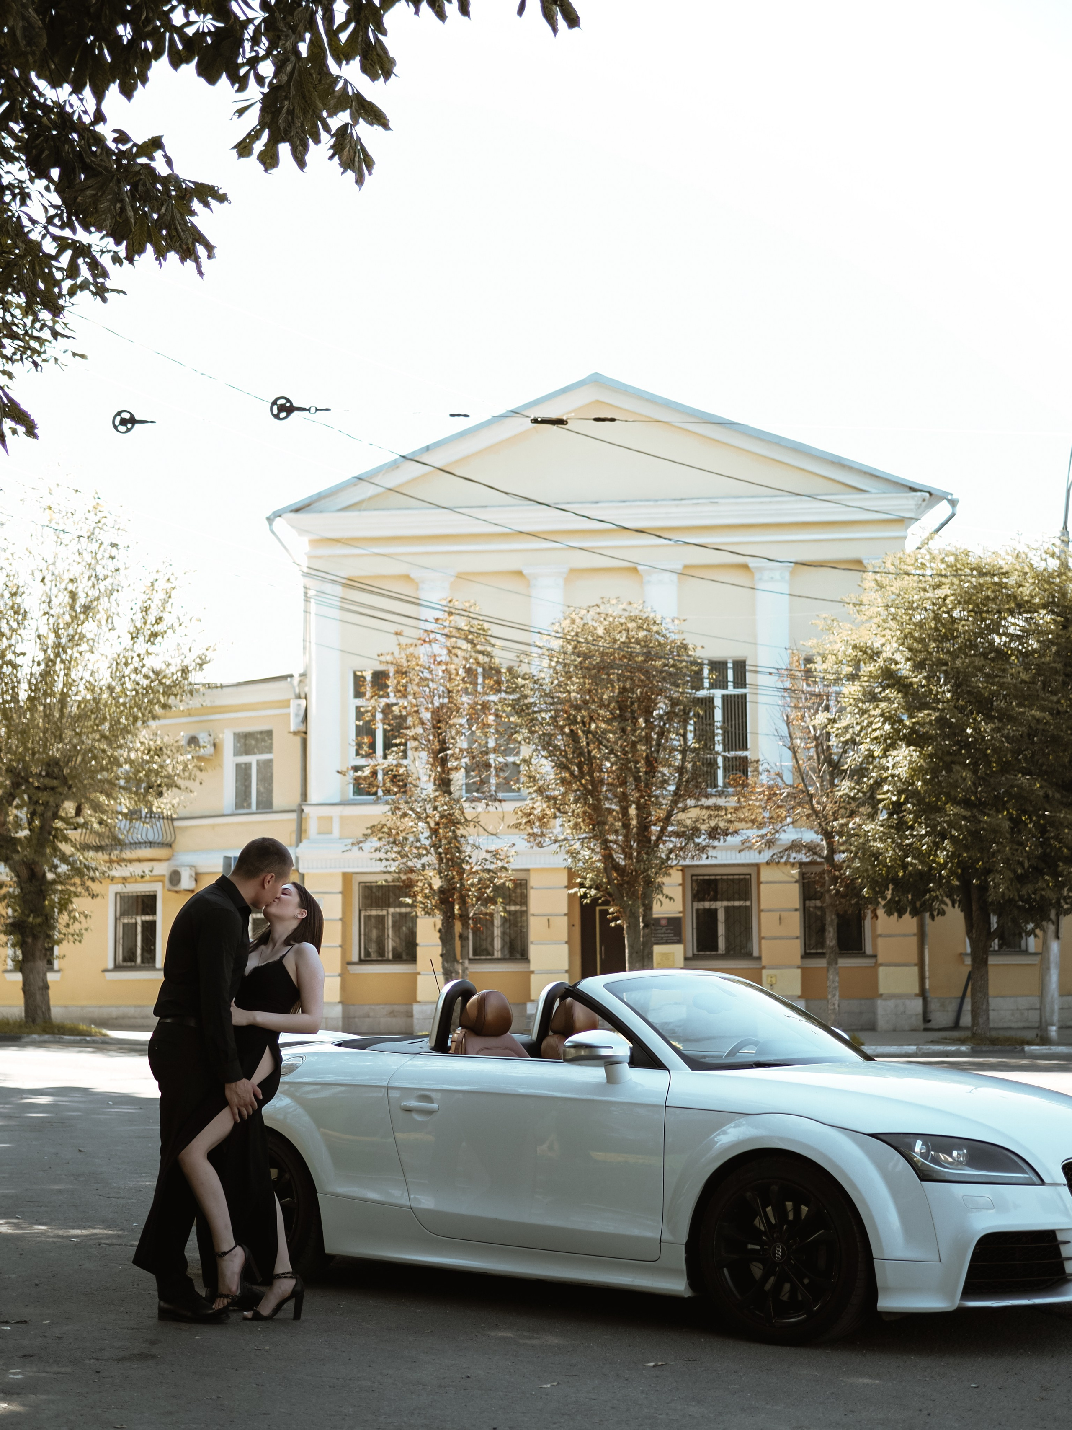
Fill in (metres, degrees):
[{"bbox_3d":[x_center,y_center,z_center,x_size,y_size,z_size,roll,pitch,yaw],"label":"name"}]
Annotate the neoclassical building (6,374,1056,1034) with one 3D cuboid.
[{"bbox_3d":[-0.152,-0.073,43.266,21.600,13.175,5.000,-2,-7,6],"label":"neoclassical building"}]

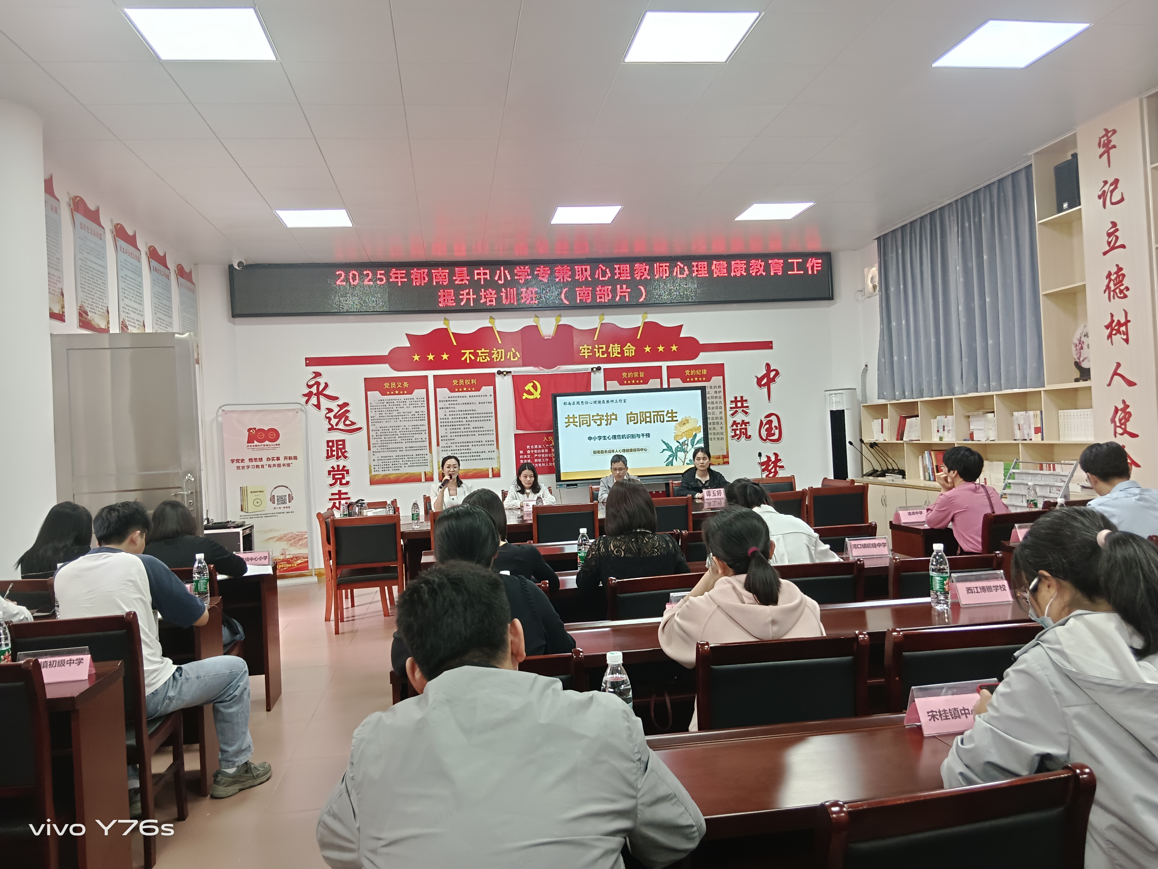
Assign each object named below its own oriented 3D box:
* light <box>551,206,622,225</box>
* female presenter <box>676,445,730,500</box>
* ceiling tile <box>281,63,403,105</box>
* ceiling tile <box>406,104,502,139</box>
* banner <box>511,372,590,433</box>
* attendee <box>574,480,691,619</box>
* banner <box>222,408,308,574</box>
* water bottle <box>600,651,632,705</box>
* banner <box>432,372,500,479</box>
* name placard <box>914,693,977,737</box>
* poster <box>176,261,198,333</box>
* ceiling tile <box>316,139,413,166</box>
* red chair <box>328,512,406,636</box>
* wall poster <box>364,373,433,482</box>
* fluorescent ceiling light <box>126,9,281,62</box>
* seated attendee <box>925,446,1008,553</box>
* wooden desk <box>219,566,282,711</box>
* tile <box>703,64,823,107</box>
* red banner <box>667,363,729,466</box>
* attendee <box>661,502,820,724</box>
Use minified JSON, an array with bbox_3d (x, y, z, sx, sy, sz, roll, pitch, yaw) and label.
[{"bbox_3d":[0.059,-2.038,8.061,0.600,0.030,0.600,-3,0,-8],"label":"light"},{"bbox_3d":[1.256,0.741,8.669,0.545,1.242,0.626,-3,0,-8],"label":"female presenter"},{"bbox_3d":[-1.294,-1.957,4.846,0.600,0.020,0.600,-3,0,-8],"label":"ceiling tile"},{"bbox_3d":[-0.808,-2.053,5.699,0.610,0.020,0.600,-3,0,-8],"label":"ceiling tile"},{"bbox_3d":[-0.283,-0.396,10.070,0.930,0.640,0.030,-3,0,-8],"label":"banner"},{"bbox_3d":[0.236,0.809,3.765,0.520,1.240,0.750,-3,0,-8],"label":"attendee"},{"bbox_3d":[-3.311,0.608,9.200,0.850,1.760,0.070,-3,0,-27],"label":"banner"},{"bbox_3d":[0.079,0.562,1.784,0.066,0.230,0.066,-3,0,-8],"label":"water bottle"},{"bbox_3d":[-1.288,-0.088,10.070,0.702,1.212,0.020,-3,0,-8],"label":"banner"},{"bbox_3d":[0.791,0.562,1.820,0.200,0.094,0.076,-3,0,-10],"label":"name placard"},{"bbox_3d":[-3.956,-1.215,8.783,0.025,0.980,0.660,-3,0,-8],"label":"poster"},{"bbox_3d":[-1.475,-1.965,6.063,0.600,0.020,0.590,-3,0,-8],"label":"ceiling tile"},{"bbox_3d":[-1.675,1.083,6.990,0.520,0.920,0.600,-3,0,-6],"label":"red chair"},{"bbox_3d":[-2.056,-0.048,9.957,0.711,1.220,0.020,-3,0,-8],"label":"wall poster"},{"bbox_3d":[-1.800,-1.927,4.189,0.590,0.030,0.590,-3,0,-8],"label":"fluorescent ceiling light"},{"bbox_3d":[2.287,0.702,5.097,0.520,1.240,0.680,-3,0,-16],"label":"seated attendee"},{"bbox_3d":[-2.422,1.193,4.949,1.320,0.770,0.480,-3,0,-8],"label":"wooden desk"},{"bbox_3d":[1.123,-2.159,5.376,0.610,0.020,0.600,-3,0,-8],"label":"tile"},{"bbox_3d":[1.434,-0.226,10.473,0.703,1.217,0.020,-3,0,-8],"label":"red banner"},{"bbox_3d":[0.471,0.806,2.512,0.495,1.192,0.667,-3,0,-11],"label":"attendee"}]

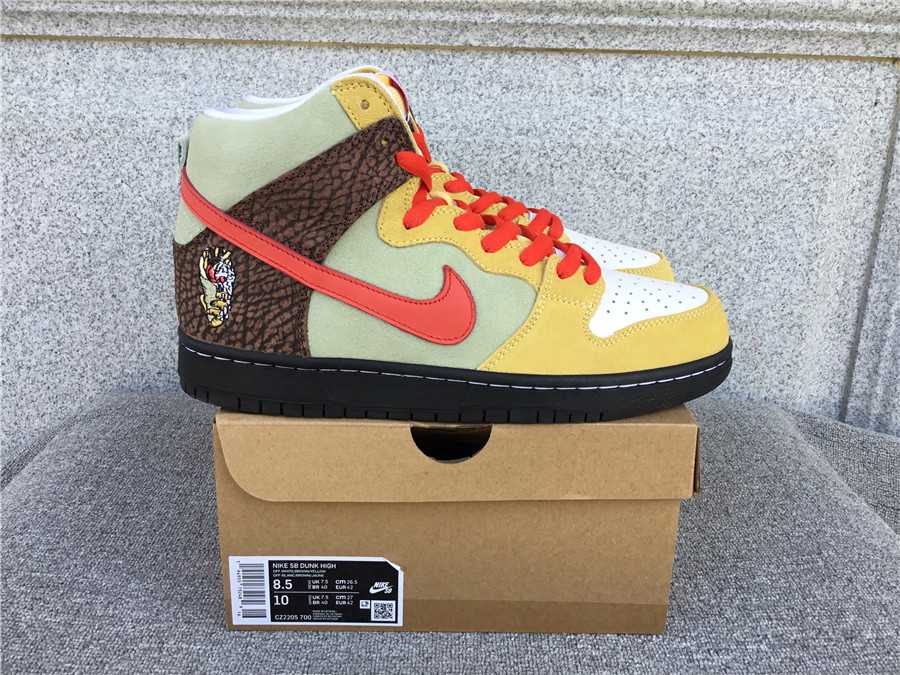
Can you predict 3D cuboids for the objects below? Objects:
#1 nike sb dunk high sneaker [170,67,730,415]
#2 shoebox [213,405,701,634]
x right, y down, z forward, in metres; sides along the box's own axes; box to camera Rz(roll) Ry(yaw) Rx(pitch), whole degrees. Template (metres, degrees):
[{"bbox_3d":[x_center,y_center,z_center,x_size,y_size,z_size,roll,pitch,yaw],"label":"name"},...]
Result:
[{"bbox_3d":[0.006,-0.052,0.422,0.301,0.168,0.106,1,17,-2],"label":"nike sb dunk high sneaker"},{"bbox_3d":[-0.003,0.052,0.577,0.242,0.121,0.336,1,17,-2],"label":"shoebox"}]

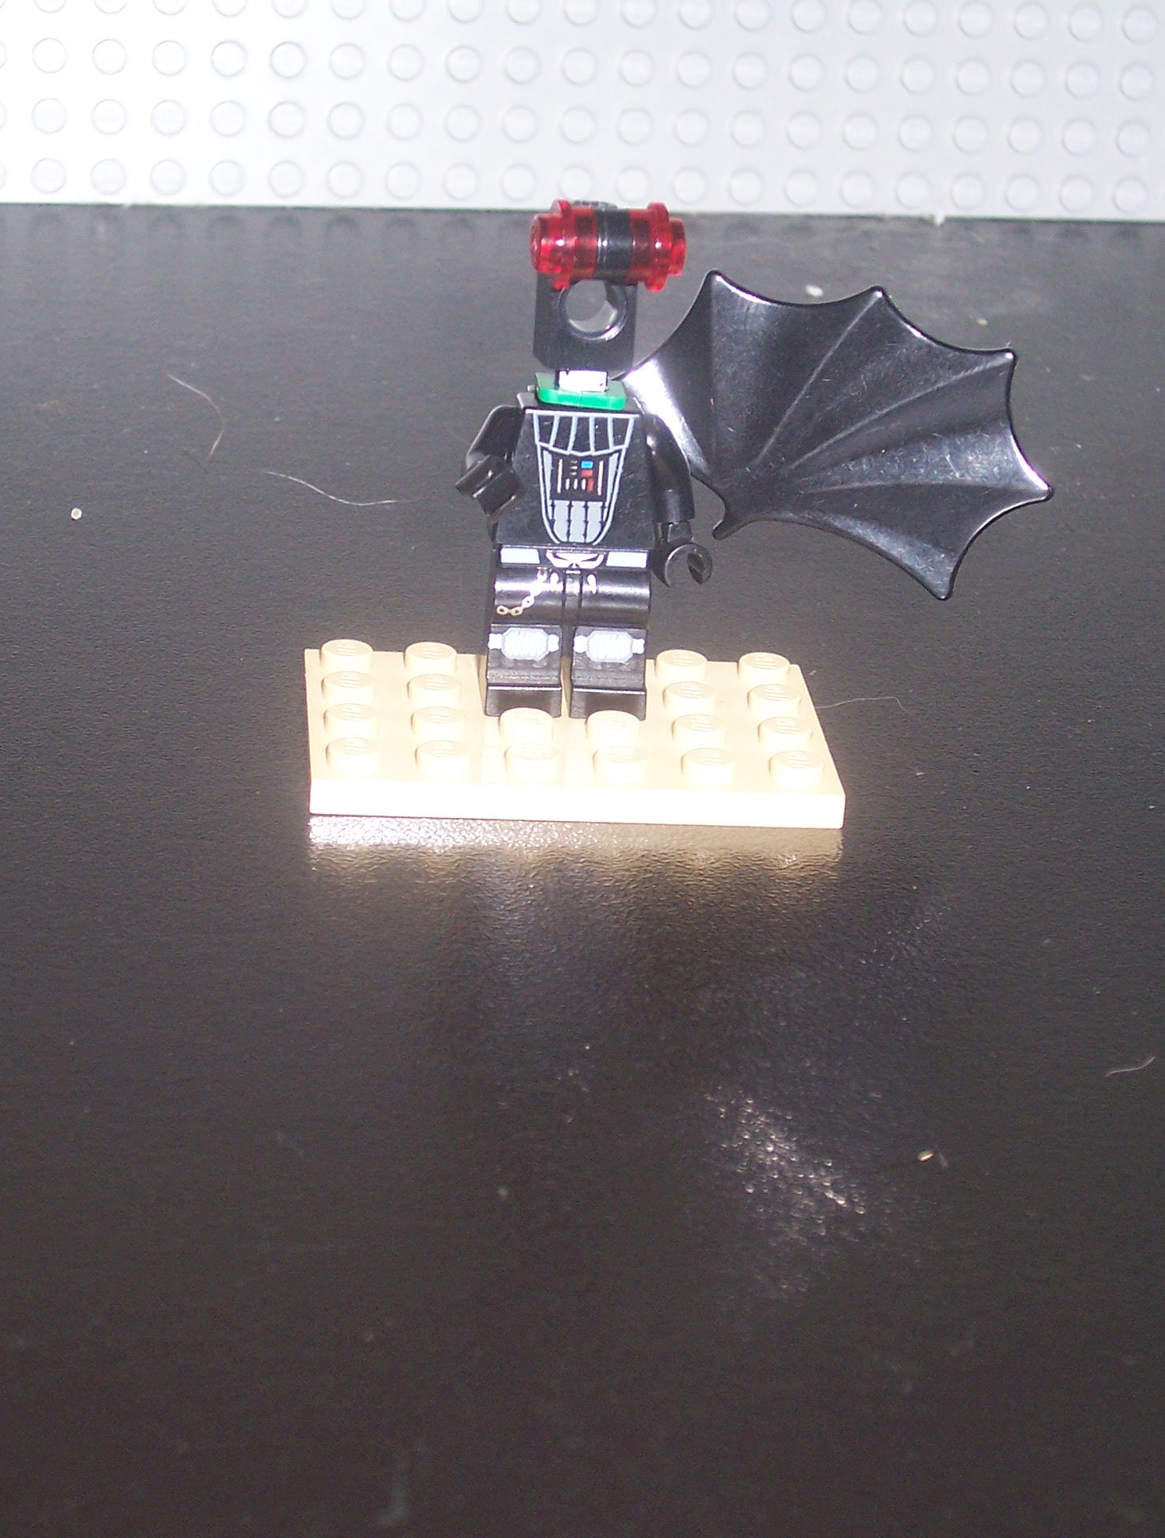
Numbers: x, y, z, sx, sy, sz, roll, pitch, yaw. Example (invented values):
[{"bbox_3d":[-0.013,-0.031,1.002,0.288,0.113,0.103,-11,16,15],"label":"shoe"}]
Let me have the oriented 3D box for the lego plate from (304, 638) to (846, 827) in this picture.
[{"bbox_3d":[-0.002,-0.004,0.363,0.048,0.005,0.032,2,23,-6],"label":"lego plate"}]

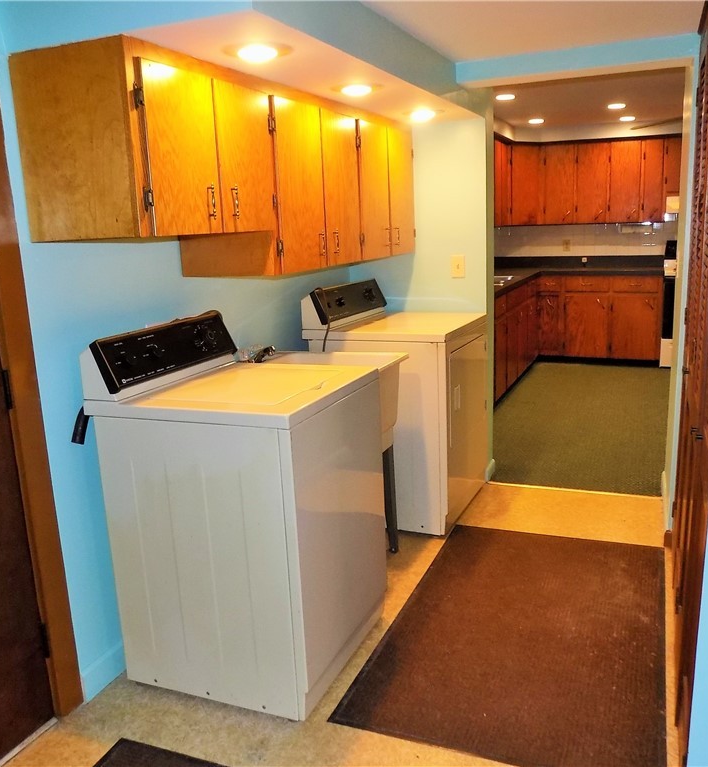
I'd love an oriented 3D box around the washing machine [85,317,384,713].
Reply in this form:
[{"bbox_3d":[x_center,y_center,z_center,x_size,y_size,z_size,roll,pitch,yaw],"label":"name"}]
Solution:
[{"bbox_3d":[-0.337,0.354,2.216,0.675,1.100,0.645,3,13,22],"label":"washing machine"}]

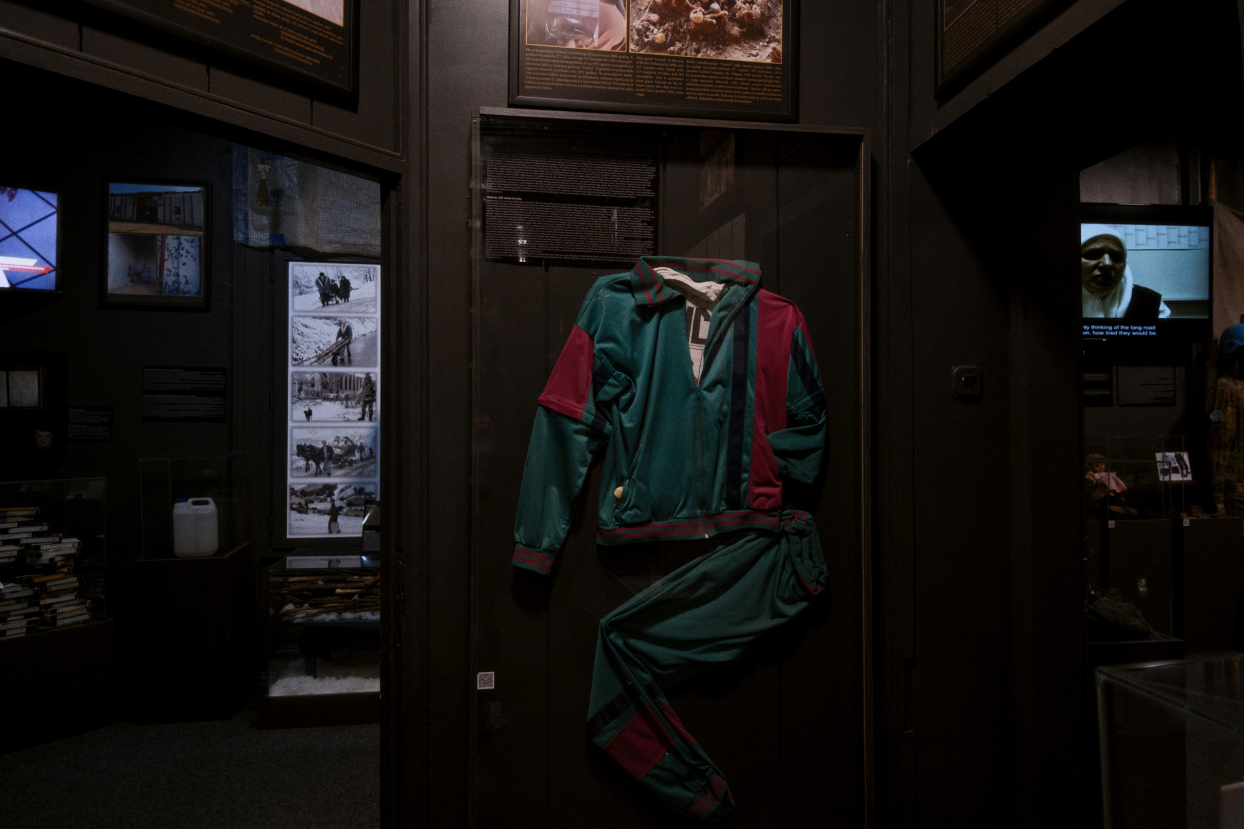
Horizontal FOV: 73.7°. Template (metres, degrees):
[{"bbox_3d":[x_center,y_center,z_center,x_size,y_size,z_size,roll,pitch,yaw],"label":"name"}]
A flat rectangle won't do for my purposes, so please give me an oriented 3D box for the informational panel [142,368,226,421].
[{"bbox_3d":[-2.350,-0.110,4.450,0.420,0.297,0.015,0,-1,-9],"label":"informational panel"}]

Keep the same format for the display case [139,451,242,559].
[{"bbox_3d":[-2.125,0.440,4.130,0.355,0.470,0.400,0,-1,-11],"label":"display case"}]

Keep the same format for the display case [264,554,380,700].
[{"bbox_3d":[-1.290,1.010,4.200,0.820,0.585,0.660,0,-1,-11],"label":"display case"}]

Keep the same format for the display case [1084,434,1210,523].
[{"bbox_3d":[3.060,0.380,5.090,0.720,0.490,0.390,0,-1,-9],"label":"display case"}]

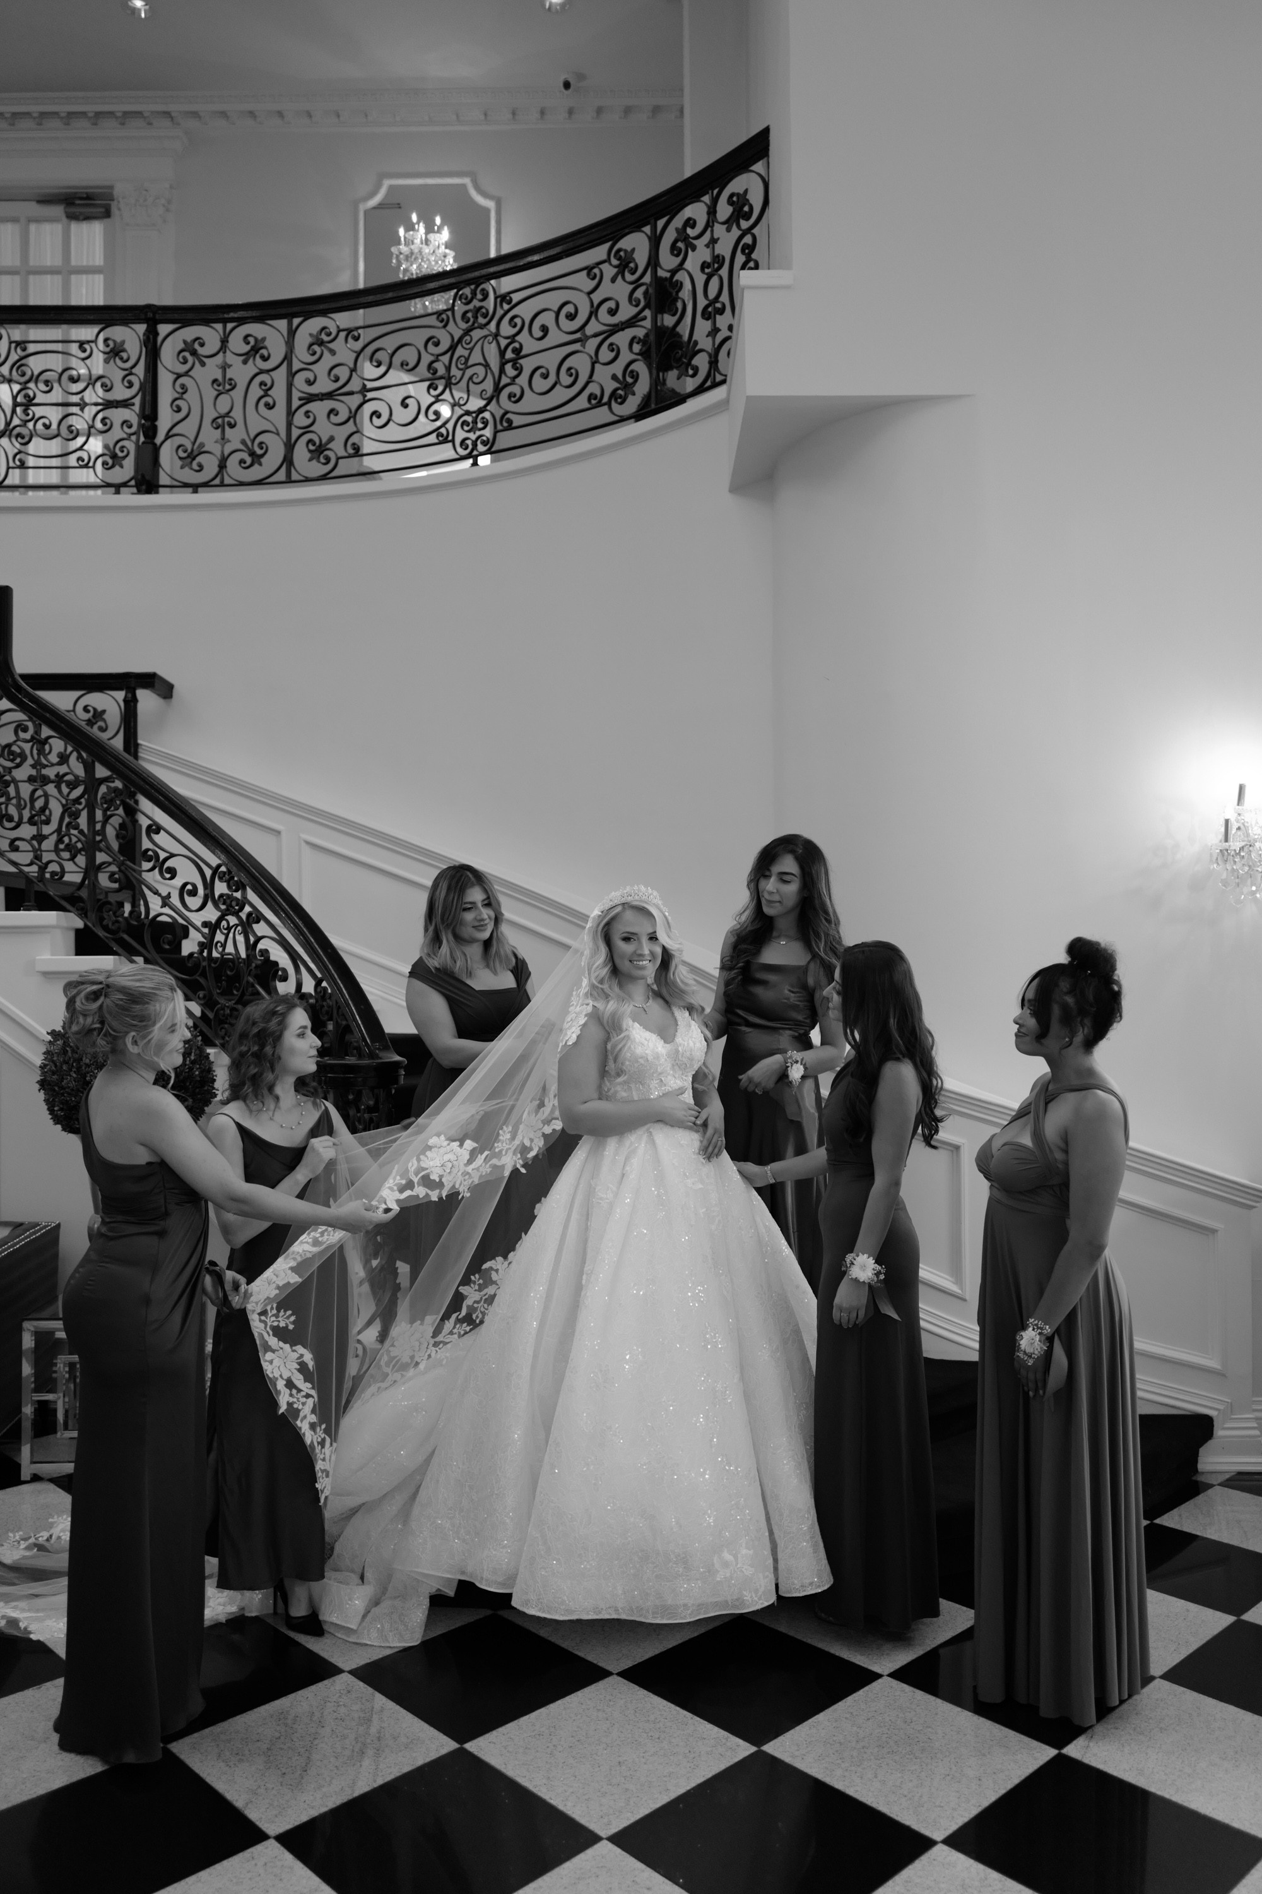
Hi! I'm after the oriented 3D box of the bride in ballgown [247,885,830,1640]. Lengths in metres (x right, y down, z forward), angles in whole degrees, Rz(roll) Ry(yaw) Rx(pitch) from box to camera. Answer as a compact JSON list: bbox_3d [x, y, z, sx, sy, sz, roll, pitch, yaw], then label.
[{"bbox_3d":[-0.220,0.768,4.050,1.500,1.885,1.200,0,0,-30],"label":"bride in ballgown"}]

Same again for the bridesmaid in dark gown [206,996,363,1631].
[{"bbox_3d":[-0.905,0.935,3.840,0.450,1.610,0.400,0,0,-41],"label":"bridesmaid in dark gown"}]

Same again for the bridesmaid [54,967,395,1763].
[{"bbox_3d":[-0.910,0.892,3.310,0.730,1.695,0.500,0,0,-35],"label":"bridesmaid"}]

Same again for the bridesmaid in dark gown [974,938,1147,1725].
[{"bbox_3d":[0.990,0.862,3.420,0.400,1.757,0.440,0,0,-28],"label":"bridesmaid in dark gown"}]

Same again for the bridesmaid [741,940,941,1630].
[{"bbox_3d":[0.560,0.862,3.870,0.520,1.755,0.460,0,0,23],"label":"bridesmaid"}]

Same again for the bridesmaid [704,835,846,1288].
[{"bbox_3d":[0.440,0.520,4.450,0.470,1.720,0.400,0,0,14],"label":"bridesmaid"}]

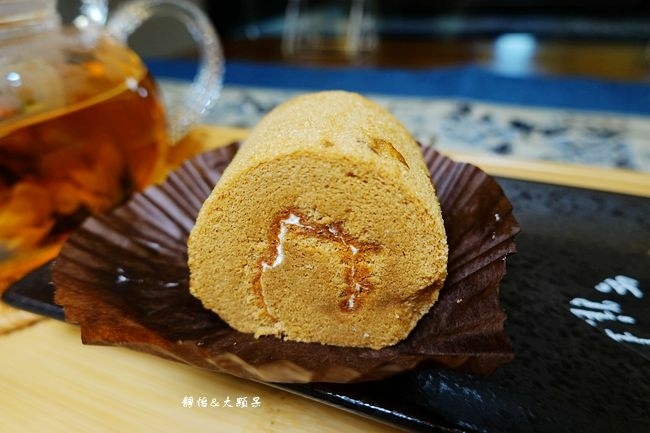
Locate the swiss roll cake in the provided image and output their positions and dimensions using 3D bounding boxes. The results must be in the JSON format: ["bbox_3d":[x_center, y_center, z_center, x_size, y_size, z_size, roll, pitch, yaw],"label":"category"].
[{"bbox_3d":[-0.001,-0.004,0.135,0.065,0.057,0.064,2,28,3],"label":"swiss roll cake"}]

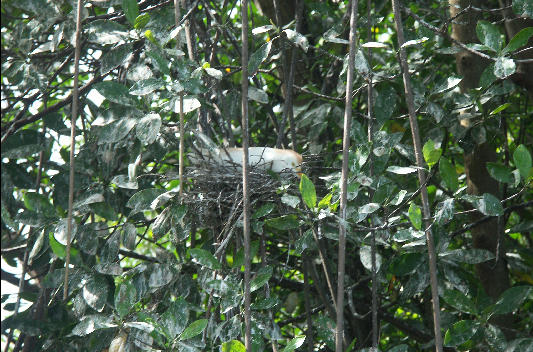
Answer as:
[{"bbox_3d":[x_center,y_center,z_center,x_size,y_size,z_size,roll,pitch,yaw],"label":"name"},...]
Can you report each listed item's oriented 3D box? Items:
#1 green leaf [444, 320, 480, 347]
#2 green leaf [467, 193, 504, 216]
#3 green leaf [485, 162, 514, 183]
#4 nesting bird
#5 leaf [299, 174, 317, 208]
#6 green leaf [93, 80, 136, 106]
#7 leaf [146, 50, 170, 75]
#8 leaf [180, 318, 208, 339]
[{"bbox_3d":[0.643,0.514,10.000,0.134,0.073,0.022,-33,-27,-9],"label":"green leaf"},{"bbox_3d":[0.723,0.097,10.100,0.137,0.066,0.022,26,-27,8],"label":"green leaf"},{"bbox_3d":[0.779,-0.008,10.200,0.107,0.056,0.022,35,-27,-11],"label":"green leaf"},{"bbox_3d":[-0.065,-0.040,9.750,0.370,0.125,0.150,-1,-5,12],"label":"nesting bird"},{"bbox_3d":[0.129,0.048,9.550,0.047,0.108,0.025,-17,-6,-2],"label":"leaf"},{"bbox_3d":[-0.458,-0.250,9.300,0.137,0.070,0.030,22,-25,0],"label":"green leaf"},{"bbox_3d":[-0.354,-0.372,10.100,0.050,0.109,0.022,-39,-12,-30],"label":"leaf"},{"bbox_3d":[-0.226,0.481,9.600,0.100,0.048,0.025,-34,-14,-10],"label":"leaf"}]

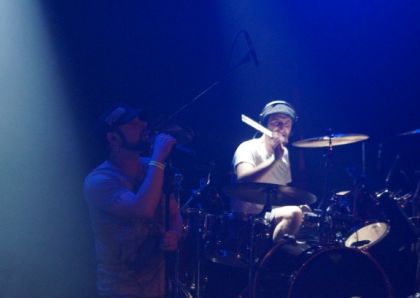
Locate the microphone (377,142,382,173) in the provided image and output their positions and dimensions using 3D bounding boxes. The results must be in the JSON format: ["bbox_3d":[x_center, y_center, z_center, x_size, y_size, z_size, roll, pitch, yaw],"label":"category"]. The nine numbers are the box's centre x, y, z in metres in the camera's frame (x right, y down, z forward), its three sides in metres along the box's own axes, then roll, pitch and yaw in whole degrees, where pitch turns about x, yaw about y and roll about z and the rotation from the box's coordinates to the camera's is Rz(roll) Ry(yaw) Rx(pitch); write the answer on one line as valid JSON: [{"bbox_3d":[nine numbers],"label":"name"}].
[{"bbox_3d":[0.974,0.049,7.500,0.028,0.170,0.028,4,0,0],"label":"microphone"}]

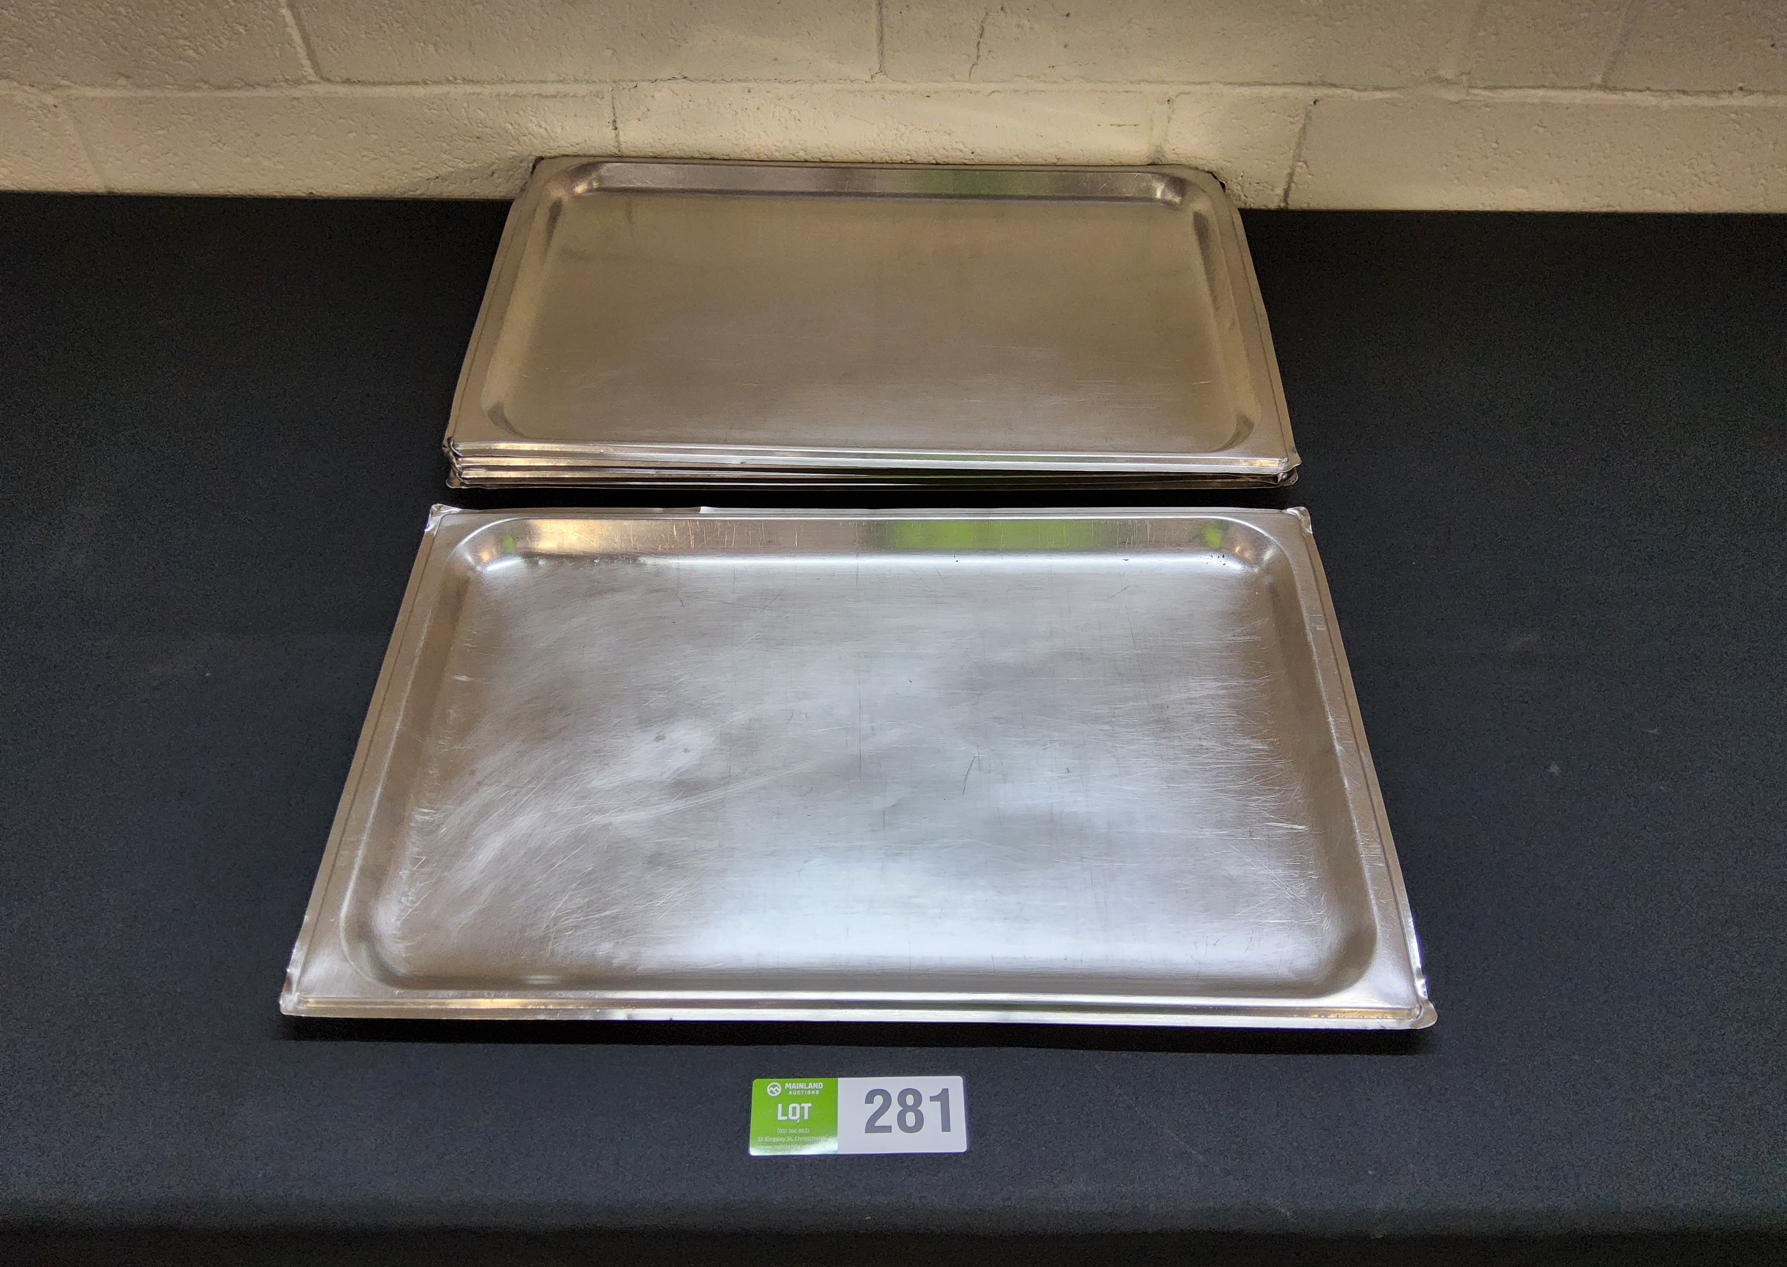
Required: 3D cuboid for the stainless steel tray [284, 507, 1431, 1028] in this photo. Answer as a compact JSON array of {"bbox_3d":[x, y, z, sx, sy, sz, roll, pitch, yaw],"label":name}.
[{"bbox_3d":[-0.016,0.055,0.690,0.529,0.022,0.325,0,51,0],"label":"stainless steel tray"}]

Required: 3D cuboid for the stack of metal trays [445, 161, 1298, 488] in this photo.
[{"bbox_3d":[-0.014,-0.225,0.907,0.535,0.038,0.328,1,52,1],"label":"stack of metal trays"}]

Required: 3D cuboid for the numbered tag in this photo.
[{"bbox_3d":[-0.016,0.214,0.575,0.095,0.002,0.033,-1,51,-1],"label":"numbered tag"}]

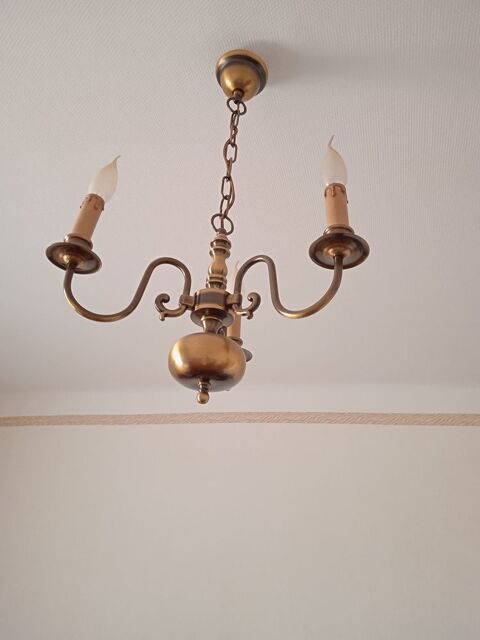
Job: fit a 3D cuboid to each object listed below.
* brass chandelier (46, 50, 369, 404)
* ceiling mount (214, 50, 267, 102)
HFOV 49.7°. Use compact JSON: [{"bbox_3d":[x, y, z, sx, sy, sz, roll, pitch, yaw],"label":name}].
[{"bbox_3d":[-0.017,-0.165,0.890,0.437,0.683,0.398,0,-30,9],"label":"brass chandelier"},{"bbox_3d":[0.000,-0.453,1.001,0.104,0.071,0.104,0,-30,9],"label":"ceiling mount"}]

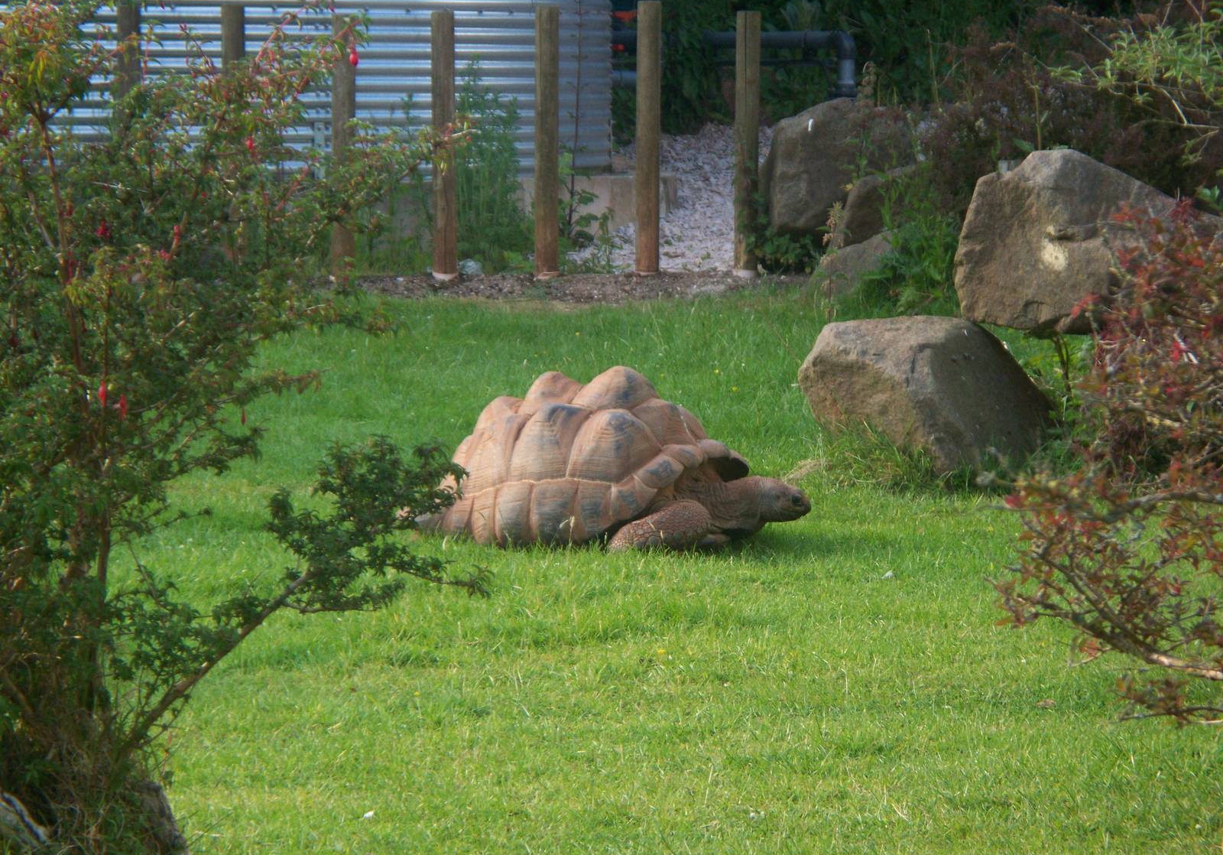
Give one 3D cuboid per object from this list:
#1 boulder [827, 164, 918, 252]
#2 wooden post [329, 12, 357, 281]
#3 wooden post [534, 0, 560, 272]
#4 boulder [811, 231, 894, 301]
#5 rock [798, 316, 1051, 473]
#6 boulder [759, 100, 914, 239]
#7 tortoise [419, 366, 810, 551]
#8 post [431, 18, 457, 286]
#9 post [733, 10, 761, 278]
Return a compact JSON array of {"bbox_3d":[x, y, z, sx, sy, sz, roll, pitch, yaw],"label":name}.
[{"bbox_3d":[1.122,-0.942,27.200,0.380,0.360,0.330,0,3,0],"label":"boulder"},{"bbox_3d":[-1.120,-1.181,26.520,0.098,1.087,0.098,0,3,0],"label":"wooden post"},{"bbox_3d":[-0.271,-1.202,26.768,0.098,1.157,0.098,0,3,0],"label":"wooden post"},{"bbox_3d":[1.002,-0.667,26.200,0.360,0.290,0.330,0,3,0],"label":"boulder"},{"bbox_3d":[1.009,-0.103,20.500,0.810,0.500,0.720,0,3,0],"label":"rock"},{"bbox_3d":[0.999,-1.138,28.000,0.690,0.610,0.580,0,3,0],"label":"boulder"},{"bbox_3d":[0.027,0.085,18.658,1.220,0.530,0.760,1,4,25],"label":"tortoise"},{"bbox_3d":[-0.703,-1.181,26.618,0.098,1.139,0.098,0,3,0],"label":"post"},{"bbox_3d":[0.579,-1.205,26.968,0.098,1.138,0.098,1,3,0],"label":"post"}]

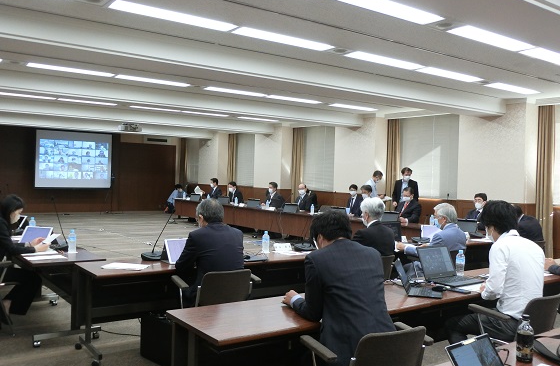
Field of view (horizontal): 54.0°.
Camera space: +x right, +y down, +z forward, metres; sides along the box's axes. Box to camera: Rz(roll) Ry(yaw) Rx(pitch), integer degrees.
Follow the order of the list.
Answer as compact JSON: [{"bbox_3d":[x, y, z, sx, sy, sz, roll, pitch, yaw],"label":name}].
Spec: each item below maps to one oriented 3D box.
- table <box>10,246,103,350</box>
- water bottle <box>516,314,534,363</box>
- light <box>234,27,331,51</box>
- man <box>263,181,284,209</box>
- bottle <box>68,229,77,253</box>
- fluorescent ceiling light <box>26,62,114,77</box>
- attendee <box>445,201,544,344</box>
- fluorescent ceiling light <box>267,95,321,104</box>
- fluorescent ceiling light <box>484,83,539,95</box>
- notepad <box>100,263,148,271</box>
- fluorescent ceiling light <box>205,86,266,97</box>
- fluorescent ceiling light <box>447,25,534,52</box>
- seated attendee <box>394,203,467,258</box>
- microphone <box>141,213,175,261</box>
[{"bbox_3d":[-2.220,0.991,5.261,0.610,0.690,1.540,1,1,-36],"label":"table"},{"bbox_3d":[1.057,0.669,2.367,0.070,0.205,0.070,1,1,-36],"label":"water bottle"},{"bbox_3d":[0.062,-1.606,6.102,1.260,0.070,0.260,1,1,-36],"label":"light"},{"bbox_3d":[-0.217,0.649,13.915,0.800,1.330,0.550,1,1,-27],"label":"man"},{"bbox_3d":[-1.805,0.505,4.806,0.066,0.206,0.066,1,1,-36],"label":"bottle"},{"bbox_3d":[-3.116,-1.715,8.271,1.260,0.070,0.260,1,1,-36],"label":"fluorescent ceiling light"},{"bbox_3d":[1.321,0.758,3.357,0.520,1.300,0.820,1,1,-36],"label":"attendee"},{"bbox_3d":[0.307,-1.623,10.746,1.230,0.060,0.260,1,1,-36],"label":"fluorescent ceiling light"},{"bbox_3d":[3.740,-1.508,8.762,1.240,0.060,0.260,1,1,-36],"label":"fluorescent ceiling light"},{"bbox_3d":[-1.158,0.627,4.149,0.300,0.012,0.220,2,1,14],"label":"notepad"},{"bbox_3d":[-0.774,-1.645,9.838,1.170,0.070,0.294,1,1,-36],"label":"fluorescent ceiling light"},{"bbox_3d":[2.246,-1.518,5.759,1.246,0.070,0.287,1,1,-36],"label":"fluorescent ceiling light"},{"bbox_3d":[1.656,0.837,6.017,0.820,1.230,0.560,2,1,35],"label":"seated attendee"},{"bbox_3d":[-1.078,0.463,4.879,0.350,0.440,0.200,2,1,39],"label":"microphone"}]

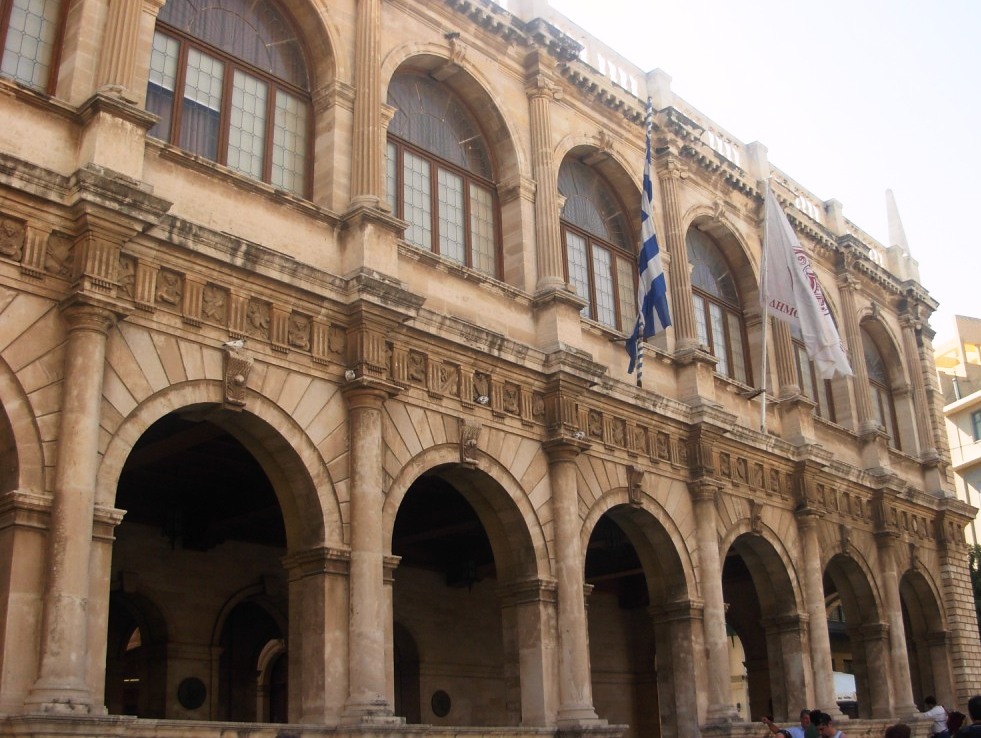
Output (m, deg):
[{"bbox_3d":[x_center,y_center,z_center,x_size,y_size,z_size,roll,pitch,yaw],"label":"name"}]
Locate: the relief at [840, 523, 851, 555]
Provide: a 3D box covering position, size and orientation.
[{"bbox_3d":[7.481,3.593,22.356,0.206,0.656,0.315,-21,-28,40],"label":"relief"}]

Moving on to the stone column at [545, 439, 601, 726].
[{"bbox_3d":[1.080,2.992,15.068,0.666,4.033,0.666,-2,-21,-1],"label":"stone column"}]

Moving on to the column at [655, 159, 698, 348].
[{"bbox_3d":[3.538,-2.198,20.163,0.525,3.975,0.563,-2,-21,-1],"label":"column"}]

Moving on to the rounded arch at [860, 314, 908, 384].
[{"bbox_3d":[9.643,-0.708,27.149,0.600,1.688,3.300,-21,-28,40],"label":"rounded arch"}]

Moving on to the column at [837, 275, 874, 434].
[{"bbox_3d":[8.690,-0.443,25.280,0.525,3.975,0.563,-21,-28,40],"label":"column"}]

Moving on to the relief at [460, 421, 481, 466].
[{"bbox_3d":[-0.263,0.928,13.830,0.248,0.586,0.319,-21,-28,40],"label":"relief"}]

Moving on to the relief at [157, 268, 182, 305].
[{"bbox_3d":[-3.769,-0.969,12.658,0.090,0.452,0.360,-21,-28,40],"label":"relief"}]

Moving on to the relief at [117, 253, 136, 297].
[{"bbox_3d":[-3.935,-1.031,11.461,0.105,0.435,0.300,-21,-28,40],"label":"relief"}]

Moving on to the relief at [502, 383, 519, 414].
[{"bbox_3d":[0.309,0.456,16.682,0.090,0.452,0.360,-21,-28,40],"label":"relief"}]

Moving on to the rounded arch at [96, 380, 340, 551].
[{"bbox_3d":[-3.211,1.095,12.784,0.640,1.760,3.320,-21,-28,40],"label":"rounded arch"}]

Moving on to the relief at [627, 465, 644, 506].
[{"bbox_3d":[2.199,1.752,16.265,0.248,0.586,0.319,-21,-28,40],"label":"relief"}]

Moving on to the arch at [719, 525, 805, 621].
[{"bbox_3d":[4.555,3.537,19.427,0.629,1.591,3.182,-21,-28,40],"label":"arch"}]

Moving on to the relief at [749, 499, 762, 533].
[{"bbox_3d":[4.800,2.664,19.472,0.259,0.659,0.289,-21,-28,40],"label":"relief"}]

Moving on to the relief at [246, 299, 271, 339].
[{"bbox_3d":[-2.660,-0.572,12.459,0.081,0.455,0.303,-21,-28,40],"label":"relief"}]

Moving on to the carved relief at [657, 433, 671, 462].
[{"bbox_3d":[2.868,1.292,17.877,0.081,0.455,0.303,-21,-28,40],"label":"carved relief"}]

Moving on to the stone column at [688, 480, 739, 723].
[{"bbox_3d":[3.960,4.066,19.096,0.500,4.400,0.640,-21,-28,40],"label":"stone column"}]

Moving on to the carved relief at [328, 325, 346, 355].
[{"bbox_3d":[-1.889,-0.339,13.477,0.105,0.435,0.300,-21,-28,40],"label":"carved relief"}]

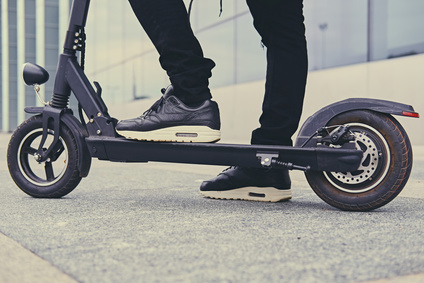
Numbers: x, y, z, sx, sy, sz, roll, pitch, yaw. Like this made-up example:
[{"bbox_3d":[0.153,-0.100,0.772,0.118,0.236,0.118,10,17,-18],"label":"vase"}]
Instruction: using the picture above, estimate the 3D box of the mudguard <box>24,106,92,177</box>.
[{"bbox_3d":[-0.453,0.001,1.805,0.210,0.203,0.070,0,1,18],"label":"mudguard"}]

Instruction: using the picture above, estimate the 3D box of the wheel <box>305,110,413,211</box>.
[{"bbox_3d":[0.350,0.039,1.490,0.256,0.253,0.065,0,1,21],"label":"wheel"}]

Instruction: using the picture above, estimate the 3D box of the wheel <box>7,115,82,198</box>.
[{"bbox_3d":[-0.482,0.044,1.815,0.250,0.247,0.060,0,1,18],"label":"wheel"}]

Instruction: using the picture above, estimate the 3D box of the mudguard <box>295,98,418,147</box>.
[{"bbox_3d":[0.340,-0.040,1.492,0.295,0.130,0.080,0,1,21],"label":"mudguard"}]

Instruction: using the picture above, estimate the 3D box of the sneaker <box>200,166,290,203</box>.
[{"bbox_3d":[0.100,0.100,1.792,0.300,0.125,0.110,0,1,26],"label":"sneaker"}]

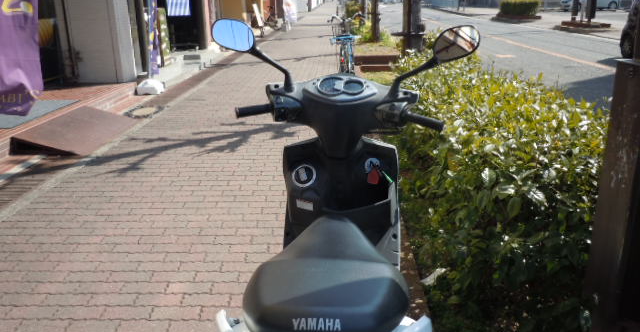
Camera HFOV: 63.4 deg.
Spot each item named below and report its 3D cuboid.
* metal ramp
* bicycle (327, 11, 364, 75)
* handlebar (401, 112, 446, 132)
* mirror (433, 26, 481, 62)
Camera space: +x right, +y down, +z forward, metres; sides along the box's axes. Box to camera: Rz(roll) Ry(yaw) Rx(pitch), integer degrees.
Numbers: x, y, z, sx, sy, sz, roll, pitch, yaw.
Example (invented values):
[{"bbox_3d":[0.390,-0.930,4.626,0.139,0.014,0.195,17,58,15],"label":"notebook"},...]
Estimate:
[{"bbox_3d":[-2.547,-0.410,5.570,0.740,0.165,1.470,0,18,2],"label":"metal ramp"},{"bbox_3d":[0.473,-2.155,9.240,0.600,1.080,1.800,1,19,5],"label":"bicycle"},{"bbox_3d":[0.333,-0.143,1.660,0.145,0.037,0.037,23,28,31],"label":"handlebar"},{"bbox_3d":[0.446,-0.397,1.690,0.150,0.112,0.045,2,19,7],"label":"mirror"}]

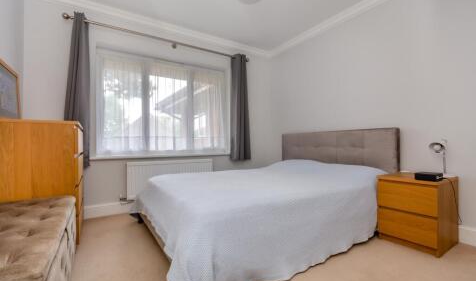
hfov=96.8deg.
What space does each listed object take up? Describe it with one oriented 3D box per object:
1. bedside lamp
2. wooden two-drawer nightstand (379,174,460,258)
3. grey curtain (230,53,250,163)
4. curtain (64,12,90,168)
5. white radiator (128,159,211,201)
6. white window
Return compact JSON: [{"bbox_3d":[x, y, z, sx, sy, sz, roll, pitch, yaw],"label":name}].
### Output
[{"bbox_3d":[1.800,0.170,1.895,0.180,0.320,0.130,0,0,-28],"label":"bedside lamp"},{"bbox_3d":[1.637,0.625,1.916,0.480,0.550,0.410,0,0,-31],"label":"wooden two-drawer nightstand"},{"bbox_3d":[0.047,-0.545,3.507,0.340,1.730,0.110,0,0,-31],"label":"grey curtain"},{"bbox_3d":[-1.806,-0.550,2.378,0.260,1.740,0.110,0,0,-31],"label":"curtain"},{"bbox_3d":[-0.899,0.515,2.965,1.160,0.465,0.100,0,0,-31],"label":"white radiator"},{"bbox_3d":[-0.962,-0.480,3.091,1.820,1.340,0.120,0,0,-31],"label":"white window"}]

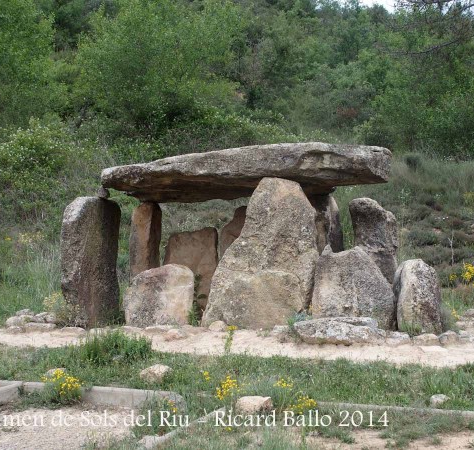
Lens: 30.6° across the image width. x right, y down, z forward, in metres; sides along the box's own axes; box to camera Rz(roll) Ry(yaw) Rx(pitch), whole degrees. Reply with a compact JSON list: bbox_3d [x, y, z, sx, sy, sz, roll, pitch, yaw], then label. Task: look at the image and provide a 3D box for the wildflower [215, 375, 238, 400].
[{"bbox_3d":[-0.080,1.369,7.300,0.200,0.220,0.180,0,0,0],"label":"wildflower"}]

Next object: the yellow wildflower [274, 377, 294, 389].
[{"bbox_3d":[0.397,1.345,7.400,0.170,0.110,0.150,0,0,0],"label":"yellow wildflower"}]

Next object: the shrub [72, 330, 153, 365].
[{"bbox_3d":[-1.365,1.337,9.500,0.880,0.330,0.600,0,0,0],"label":"shrub"}]

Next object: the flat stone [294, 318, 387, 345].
[{"bbox_3d":[1.302,1.333,10.900,1.170,0.260,0.650,0,0,0],"label":"flat stone"}]

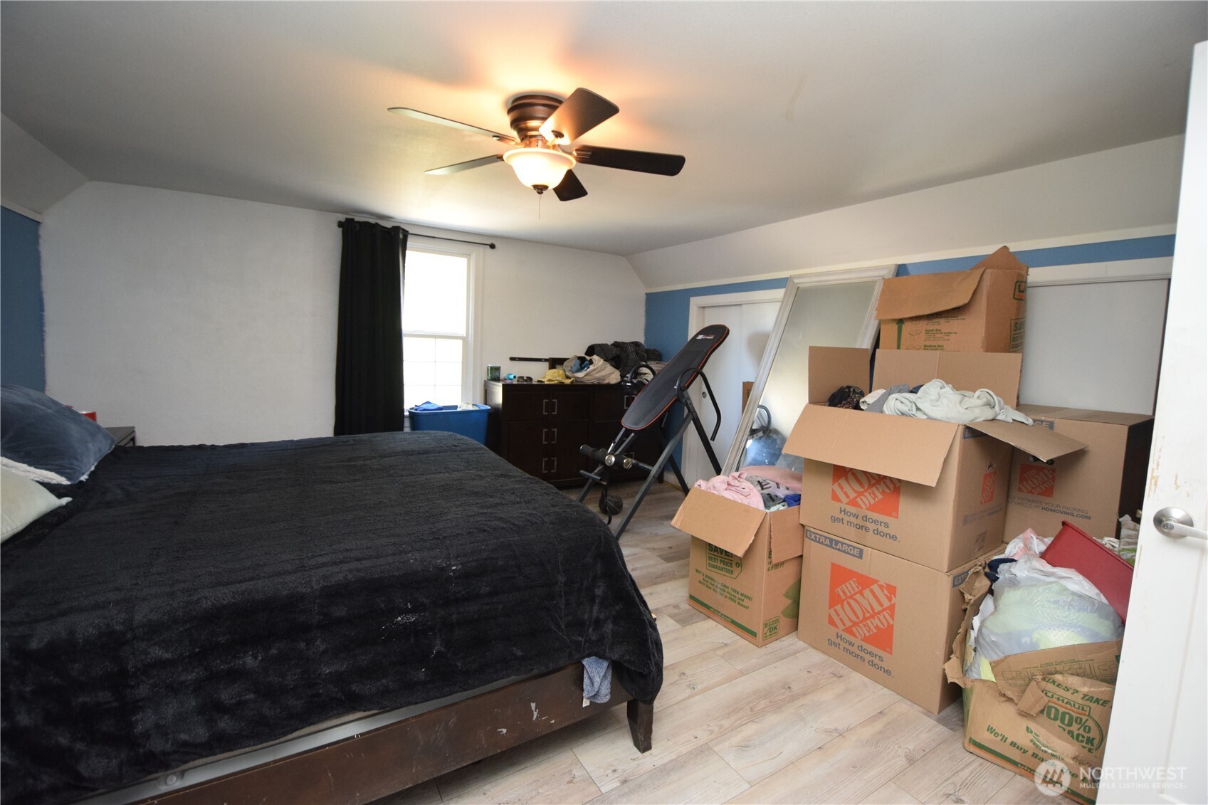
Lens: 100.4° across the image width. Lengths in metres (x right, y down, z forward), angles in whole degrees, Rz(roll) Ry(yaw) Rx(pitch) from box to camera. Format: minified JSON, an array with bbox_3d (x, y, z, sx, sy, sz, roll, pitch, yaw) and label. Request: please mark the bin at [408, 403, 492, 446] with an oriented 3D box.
[{"bbox_3d":[-1.162,0.256,3.830,0.580,0.430,0.400,-3,8,-35],"label":"bin"}]

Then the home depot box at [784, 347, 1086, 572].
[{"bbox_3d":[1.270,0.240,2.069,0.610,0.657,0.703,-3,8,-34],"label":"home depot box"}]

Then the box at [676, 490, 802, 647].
[{"bbox_3d":[0.740,0.751,2.479,0.523,0.613,0.473,-3,7,-33],"label":"box"}]

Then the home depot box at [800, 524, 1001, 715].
[{"bbox_3d":[1.274,0.830,2.185,0.535,0.541,0.573,-3,8,-34],"label":"home depot box"}]

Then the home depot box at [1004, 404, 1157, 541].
[{"bbox_3d":[1.946,0.308,2.201,0.575,0.533,0.537,-3,8,-35],"label":"home depot box"}]

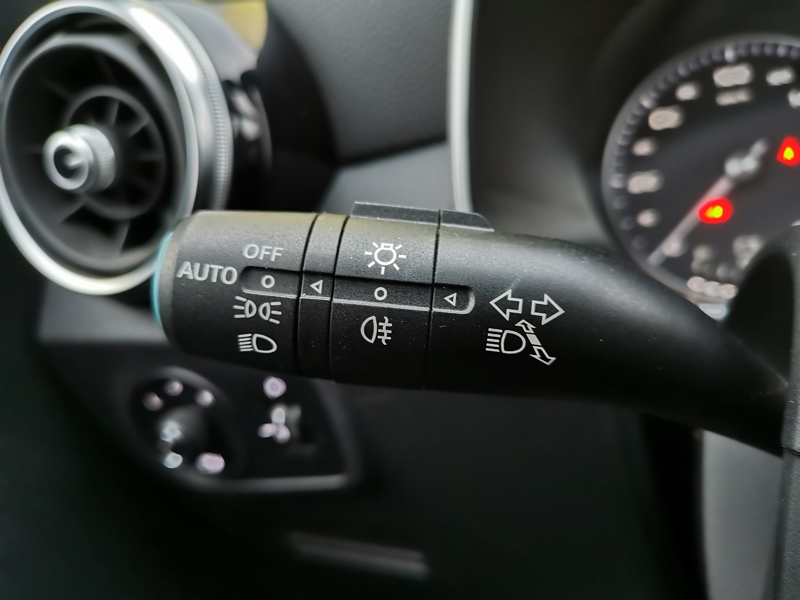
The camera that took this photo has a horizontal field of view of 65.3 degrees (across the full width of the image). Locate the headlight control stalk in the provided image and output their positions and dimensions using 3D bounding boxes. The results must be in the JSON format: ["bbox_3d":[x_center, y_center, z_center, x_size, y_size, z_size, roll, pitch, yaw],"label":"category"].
[{"bbox_3d":[0.025,0.007,0.127,0.146,0.043,0.036,8,8,-6],"label":"headlight control stalk"}]

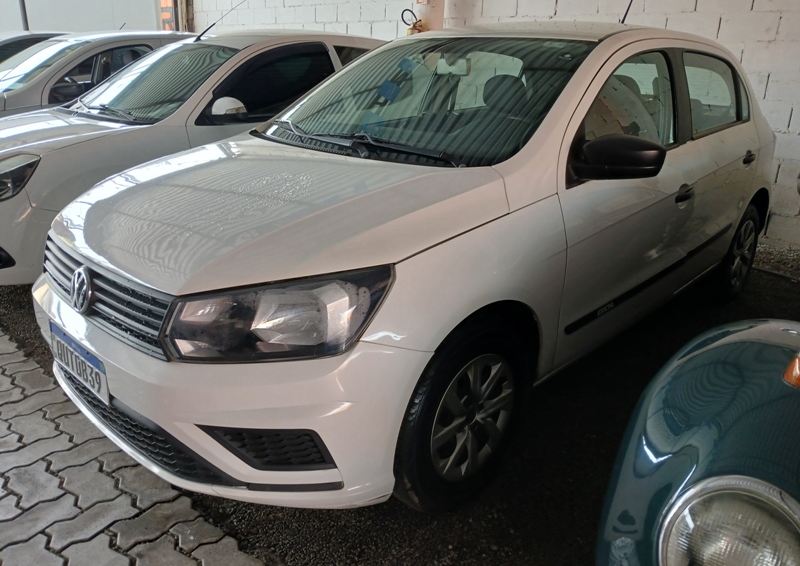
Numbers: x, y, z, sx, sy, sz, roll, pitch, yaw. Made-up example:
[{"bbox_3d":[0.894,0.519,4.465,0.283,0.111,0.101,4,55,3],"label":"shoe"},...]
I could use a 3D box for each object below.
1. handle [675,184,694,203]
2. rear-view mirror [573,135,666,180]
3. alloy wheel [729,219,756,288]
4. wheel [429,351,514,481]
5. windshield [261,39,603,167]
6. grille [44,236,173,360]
[{"bbox_3d":[1.150,-0.358,2.413,0.050,0.060,0.170,18,26,41],"label":"handle"},{"bbox_3d":[0.693,-0.400,1.896,0.220,0.138,0.165,18,26,41],"label":"rear-view mirror"},{"bbox_3d":[1.909,-0.179,3.479,0.160,0.402,0.402,18,26,41],"label":"alloy wheel"},{"bbox_3d":[0.176,0.382,1.815,0.160,0.402,0.402,18,26,41],"label":"wheel"},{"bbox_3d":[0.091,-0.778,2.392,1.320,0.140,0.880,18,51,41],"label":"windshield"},{"bbox_3d":[-0.849,-0.002,1.649,0.880,0.180,0.115,18,26,41],"label":"grille"}]

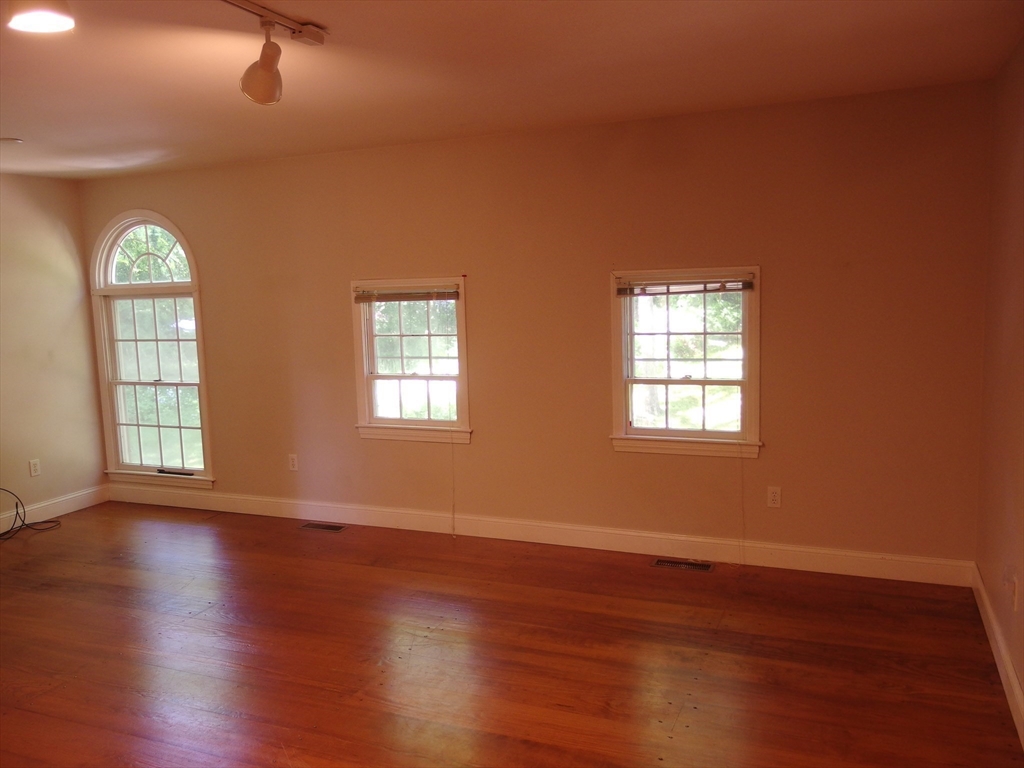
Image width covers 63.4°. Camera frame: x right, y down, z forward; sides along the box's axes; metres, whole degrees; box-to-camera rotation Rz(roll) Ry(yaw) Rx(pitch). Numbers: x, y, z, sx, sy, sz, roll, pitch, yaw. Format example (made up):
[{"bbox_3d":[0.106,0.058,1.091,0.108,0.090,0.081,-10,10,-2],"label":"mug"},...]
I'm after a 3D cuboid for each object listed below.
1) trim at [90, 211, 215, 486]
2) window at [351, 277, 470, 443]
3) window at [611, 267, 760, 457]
[{"bbox_3d":[-2.691,-0.257,6.154,1.078,2.029,0.120,1,7,23],"label":"trim"},{"bbox_3d":[-0.643,-0.148,5.277,0.833,1.026,0.100,1,7,23],"label":"window"},{"bbox_3d":[0.952,-0.117,4.588,0.828,1.021,0.100,1,7,23],"label":"window"}]

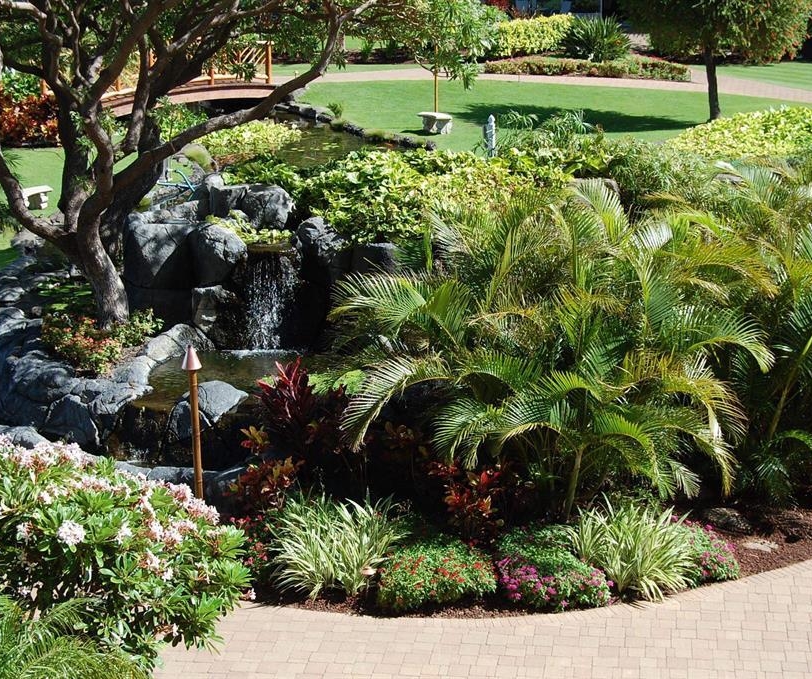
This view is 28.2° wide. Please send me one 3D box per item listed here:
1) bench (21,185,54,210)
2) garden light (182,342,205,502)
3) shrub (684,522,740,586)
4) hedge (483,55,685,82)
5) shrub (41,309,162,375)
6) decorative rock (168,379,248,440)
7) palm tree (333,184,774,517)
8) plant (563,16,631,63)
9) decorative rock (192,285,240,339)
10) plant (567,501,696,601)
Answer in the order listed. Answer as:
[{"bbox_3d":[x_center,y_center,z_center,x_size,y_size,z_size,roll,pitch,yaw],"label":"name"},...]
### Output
[{"bbox_3d":[-6.963,-2.667,30.500,0.350,0.380,0.850,16,26,39],"label":"bench"},{"bbox_3d":[-2.459,1.103,19.000,0.235,2.300,0.235,-1,20,0],"label":"garden light"},{"bbox_3d":[3.120,2.170,16.720,0.680,0.480,0.720,4,20,11],"label":"shrub"},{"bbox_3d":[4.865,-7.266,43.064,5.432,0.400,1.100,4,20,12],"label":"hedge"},{"bbox_3d":[-3.930,-0.050,20.850,1.550,0.560,1.250,-4,20,-11],"label":"shrub"},{"bbox_3d":[-2.563,0.917,20.900,1.040,0.550,0.750,-1,20,0],"label":"decorative rock"},{"bbox_3d":[1.600,0.100,17.800,4.800,3.600,3.900,2,19,5],"label":"palm tree"},{"bbox_3d":[5.240,-8.250,44.500,1.900,1.300,1.800,2,19,6],"label":"plant"},{"bbox_3d":[-2.728,-0.403,23.300,0.660,0.650,0.500,-1,20,0],"label":"decorative rock"},{"bbox_3d":[2.260,2.090,16.350,1.300,0.850,1.150,3,19,8],"label":"plant"}]

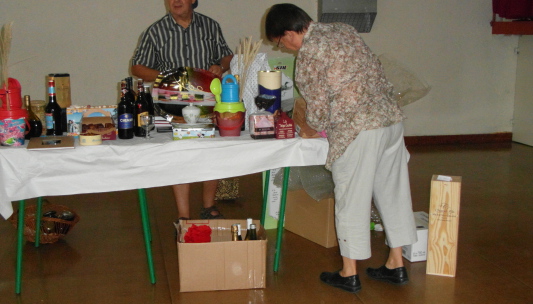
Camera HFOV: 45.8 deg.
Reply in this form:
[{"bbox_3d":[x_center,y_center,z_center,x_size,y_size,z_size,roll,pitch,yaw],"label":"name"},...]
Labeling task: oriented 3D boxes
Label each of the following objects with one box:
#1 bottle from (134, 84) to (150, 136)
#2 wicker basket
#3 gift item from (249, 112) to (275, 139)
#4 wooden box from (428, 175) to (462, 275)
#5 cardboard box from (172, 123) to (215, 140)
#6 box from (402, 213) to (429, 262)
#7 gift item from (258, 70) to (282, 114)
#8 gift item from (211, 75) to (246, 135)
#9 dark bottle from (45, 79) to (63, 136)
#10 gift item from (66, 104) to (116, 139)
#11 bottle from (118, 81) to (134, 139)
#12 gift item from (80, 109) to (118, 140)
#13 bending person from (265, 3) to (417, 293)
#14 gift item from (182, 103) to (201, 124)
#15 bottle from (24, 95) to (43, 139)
[{"bbox_3d":[-0.699,-0.245,3.534,0.080,0.310,0.080,-2,10,-11],"label":"bottle"},{"bbox_3d":[-1.430,0.473,4.096,0.450,0.180,0.370,-3,13,-12],"label":"wicker basket"},{"bbox_3d":[-0.017,-0.148,3.427,0.110,0.140,0.095,-2,13,-11],"label":"gift item"},{"bbox_3d":[0.979,0.412,3.492,0.152,0.525,0.158,3,10,17],"label":"wooden box"},{"bbox_3d":[-0.406,-0.116,3.505,0.225,0.065,0.160,-2,10,-14],"label":"cardboard box"},{"bbox_3d":[0.925,0.515,3.882,0.250,0.190,0.330,-4,13,-17],"label":"box"},{"bbox_3d":[0.022,-0.293,3.695,0.130,0.350,0.130,-1,10,-6],"label":"gift item"},{"bbox_3d":[-0.210,-0.265,3.556,0.195,0.340,0.180,-1,10,-6],"label":"gift item"},{"bbox_3d":[-1.208,-0.258,3.575,0.090,0.320,0.090,-2,10,-11],"label":"dark bottle"},{"bbox_3d":[-0.947,-0.172,3.497,0.285,0.158,0.115,-2,13,-10],"label":"gift item"},{"bbox_3d":[-0.759,-0.229,3.402,0.087,0.310,0.087,3,13,12],"label":"bottle"},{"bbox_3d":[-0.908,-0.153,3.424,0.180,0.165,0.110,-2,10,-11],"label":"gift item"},{"bbox_3d":[0.420,-0.044,3.399,0.740,1.490,0.530,10,16,39],"label":"bending person"},{"bbox_3d":[-0.416,-0.216,3.515,0.102,0.110,0.102,0,12,0],"label":"gift item"},{"bbox_3d":[-1.284,-0.191,3.408,0.130,0.232,0.080,3,13,12],"label":"bottle"}]

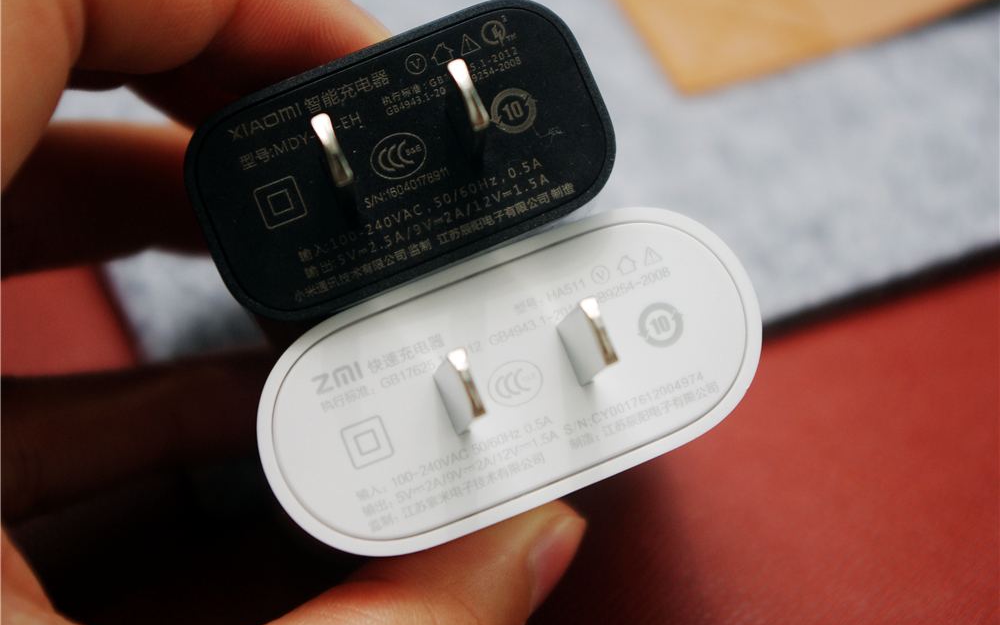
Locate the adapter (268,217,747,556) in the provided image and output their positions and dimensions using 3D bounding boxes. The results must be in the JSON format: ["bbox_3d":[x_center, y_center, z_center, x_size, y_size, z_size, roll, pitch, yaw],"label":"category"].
[{"bbox_3d":[0.000,0.009,0.231,0.050,0.061,0.025,-22,84,-9],"label":"adapter"}]

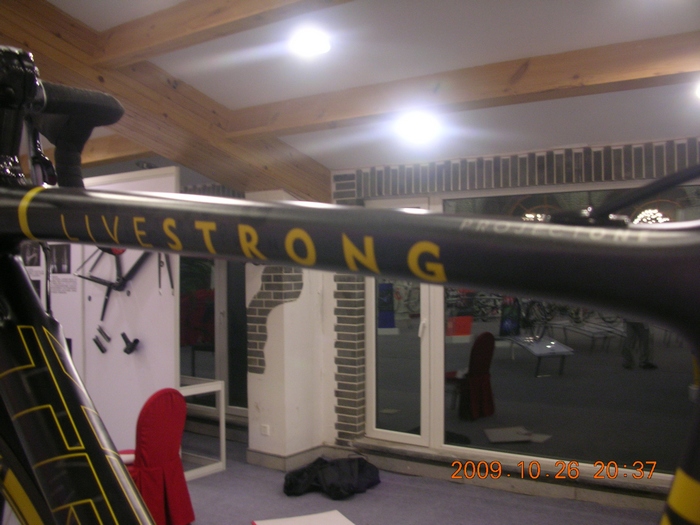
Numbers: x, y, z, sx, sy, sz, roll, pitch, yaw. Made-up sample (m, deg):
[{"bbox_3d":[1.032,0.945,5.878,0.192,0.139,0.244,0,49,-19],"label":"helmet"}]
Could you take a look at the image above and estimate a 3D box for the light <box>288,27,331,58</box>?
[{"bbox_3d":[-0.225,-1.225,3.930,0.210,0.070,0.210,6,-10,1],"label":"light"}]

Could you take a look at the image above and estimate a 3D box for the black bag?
[{"bbox_3d":[-0.125,1.640,5.460,0.760,0.220,0.480,0,-1,-7],"label":"black bag"}]

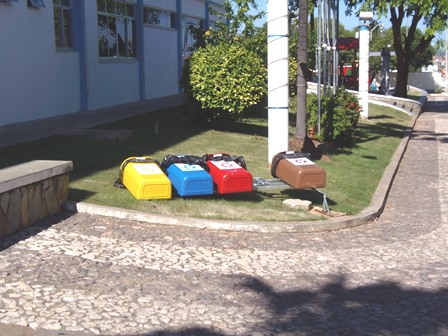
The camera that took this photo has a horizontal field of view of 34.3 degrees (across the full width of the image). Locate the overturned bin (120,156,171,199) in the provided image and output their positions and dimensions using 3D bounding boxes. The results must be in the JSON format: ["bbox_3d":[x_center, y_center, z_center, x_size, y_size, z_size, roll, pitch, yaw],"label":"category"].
[{"bbox_3d":[-0.842,0.119,7.927,0.440,0.310,0.700,-1,18,-21],"label":"overturned bin"}]

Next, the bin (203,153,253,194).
[{"bbox_3d":[0.032,0.066,8.241,0.440,0.310,0.700,-2,16,-19],"label":"bin"}]

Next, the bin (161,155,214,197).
[{"bbox_3d":[-0.386,0.094,8.096,0.440,0.310,0.700,-1,15,-18],"label":"bin"}]

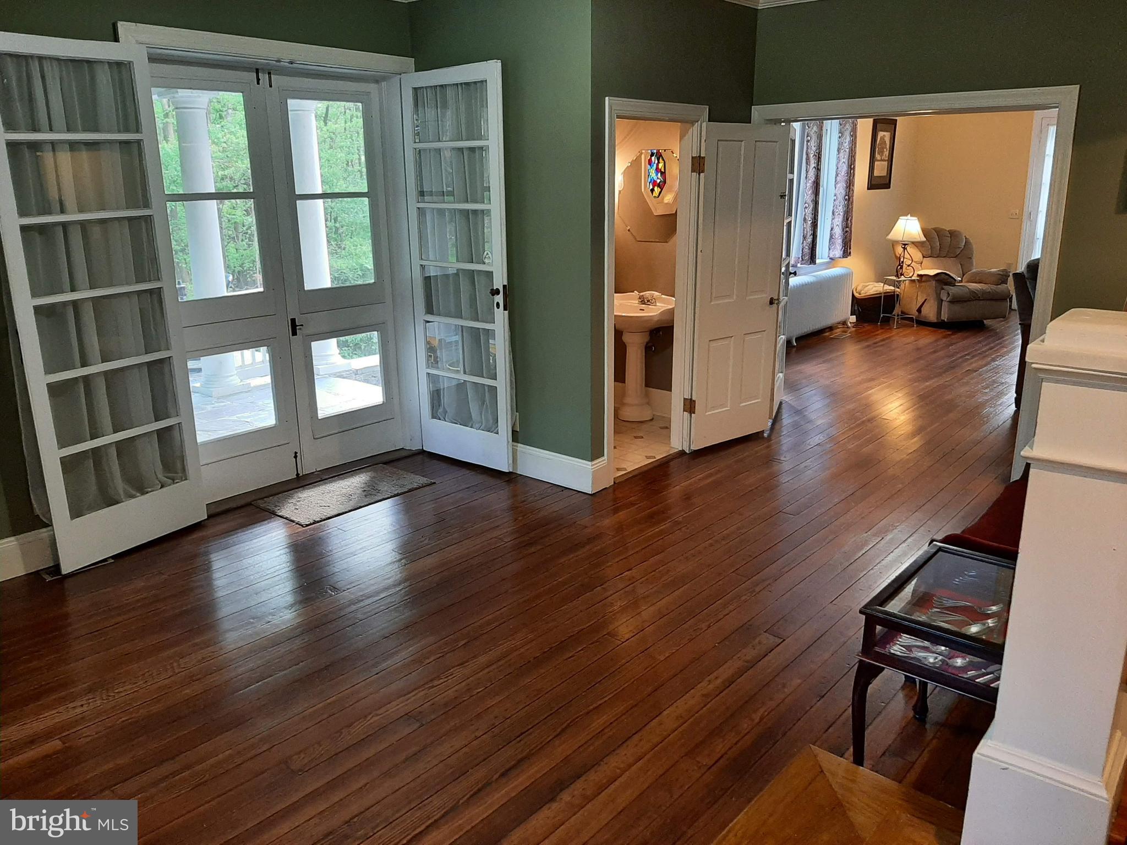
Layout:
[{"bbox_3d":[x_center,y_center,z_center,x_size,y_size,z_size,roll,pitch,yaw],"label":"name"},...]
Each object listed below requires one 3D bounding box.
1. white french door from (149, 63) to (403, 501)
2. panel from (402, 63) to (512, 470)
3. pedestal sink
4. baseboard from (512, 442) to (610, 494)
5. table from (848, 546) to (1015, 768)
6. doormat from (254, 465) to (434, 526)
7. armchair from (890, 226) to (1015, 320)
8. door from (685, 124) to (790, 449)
[{"bbox_3d":[-1.604,-0.790,4.882,0.060,2.289,1.492,13,21,40],"label":"white french door"},{"bbox_3d":[-0.618,-0.875,5.074,0.739,2.301,0.055,10,19,33],"label":"panel"},{"bbox_3d":[0.462,-0.447,6.171,0.580,0.880,0.500,13,21,40],"label":"pedestal sink"},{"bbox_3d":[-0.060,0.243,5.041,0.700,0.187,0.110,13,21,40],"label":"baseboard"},{"bbox_3d":[1.157,0.772,2.394,0.480,0.605,0.565,13,21,40],"label":"table"},{"bbox_3d":[-1.241,0.396,4.856,0.492,0.016,0.866,13,21,40],"label":"doormat"},{"bbox_3d":[4.667,-1.710,10.087,0.930,1.070,0.930,-4,16,-12],"label":"armchair"},{"bbox_3d":[1.111,-0.856,5.465,0.725,2.015,0.050,-12,20,-35],"label":"door"}]

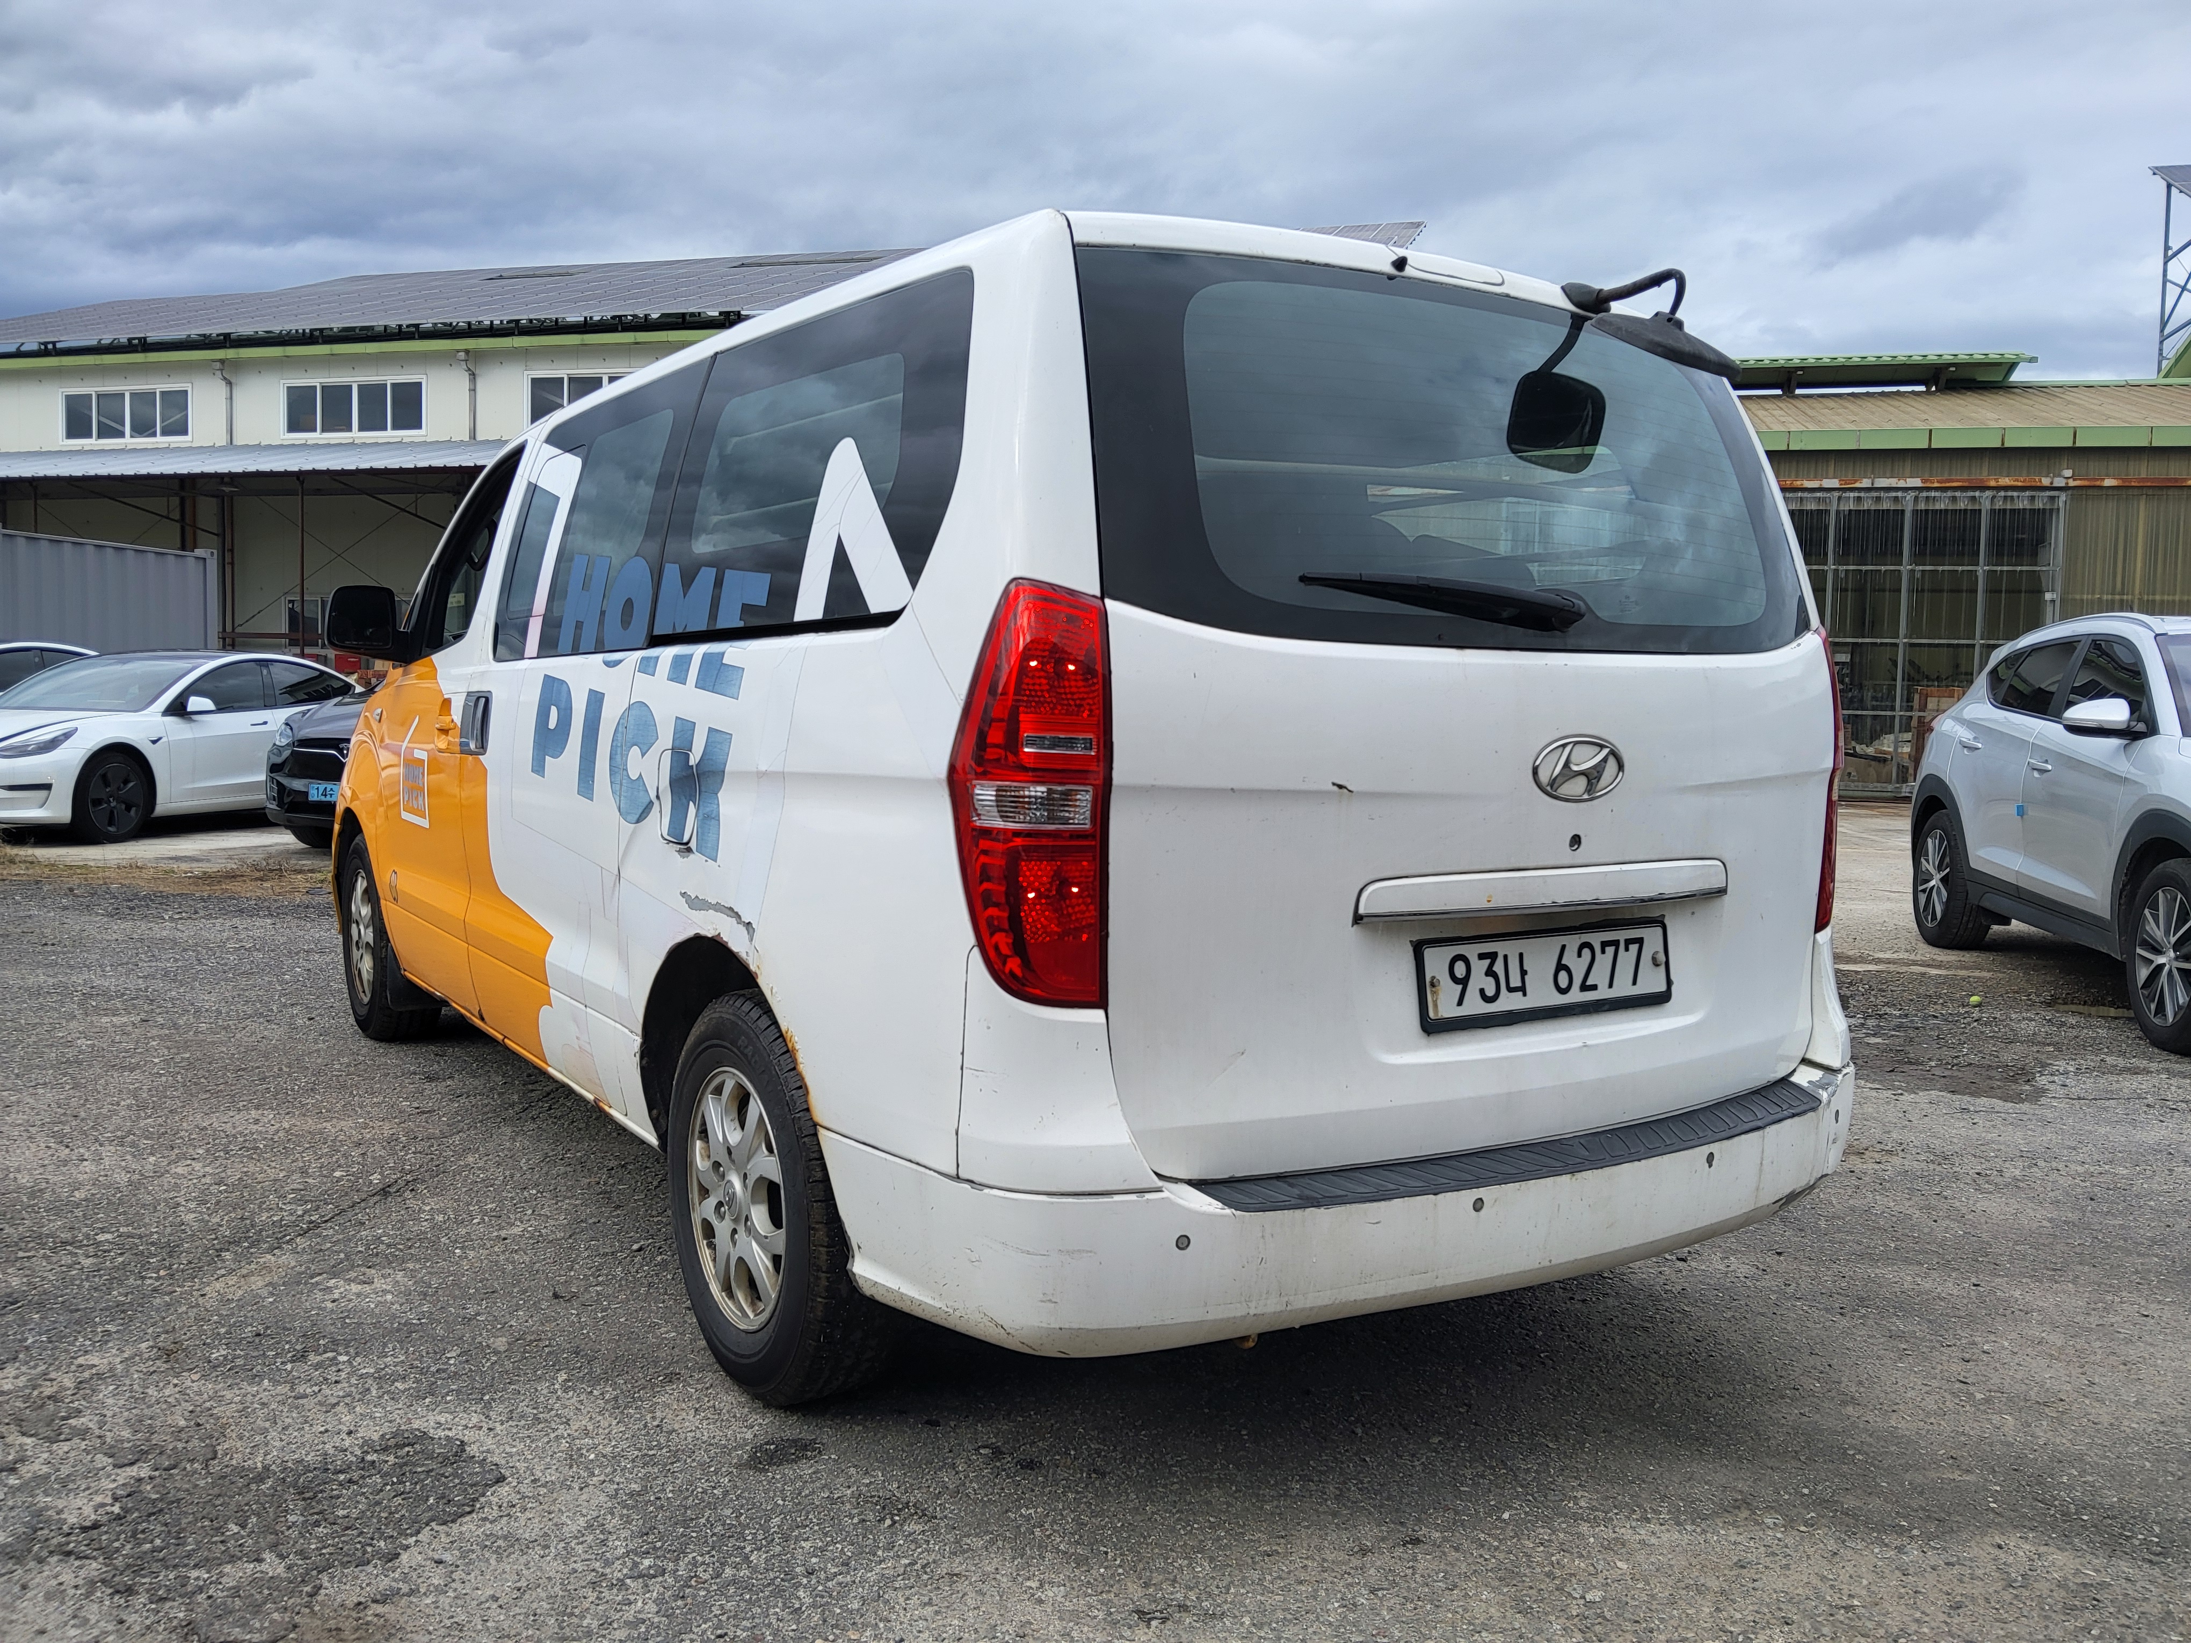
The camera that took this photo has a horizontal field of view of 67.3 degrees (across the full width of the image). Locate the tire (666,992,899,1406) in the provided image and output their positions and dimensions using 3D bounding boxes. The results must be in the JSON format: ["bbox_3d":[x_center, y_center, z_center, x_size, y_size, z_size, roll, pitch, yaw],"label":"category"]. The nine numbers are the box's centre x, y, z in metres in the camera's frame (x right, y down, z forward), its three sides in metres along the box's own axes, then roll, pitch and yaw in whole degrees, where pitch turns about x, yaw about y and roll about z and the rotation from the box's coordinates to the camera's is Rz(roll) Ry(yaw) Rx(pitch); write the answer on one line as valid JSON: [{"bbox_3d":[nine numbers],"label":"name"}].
[{"bbox_3d":[-0.507,0.607,2.721,0.222,0.706,0.706,-1,5,-33],"label":"tire"}]

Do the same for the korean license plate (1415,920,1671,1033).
[{"bbox_3d":[0.669,0.225,2.411,0.529,0.126,0.025,-1,-2,-33],"label":"korean license plate"}]

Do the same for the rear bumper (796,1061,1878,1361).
[{"bbox_3d":[0.578,0.523,2.569,1.915,0.242,0.565,-1,5,-33],"label":"rear bumper"}]

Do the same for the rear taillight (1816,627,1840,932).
[{"bbox_3d":[1.312,-0.060,2.945,0.197,0.539,0.151,-2,2,-39],"label":"rear taillight"}]

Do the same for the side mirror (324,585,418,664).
[{"bbox_3d":[-2.007,-0.544,4.557,0.227,0.207,0.141,-1,5,-33],"label":"side mirror"}]

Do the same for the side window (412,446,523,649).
[{"bbox_3d":[-1.672,-0.709,4.376,0.060,0.514,0.806,15,-4,-33],"label":"side window"}]

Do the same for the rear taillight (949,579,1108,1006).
[{"bbox_3d":[-0.077,-0.026,2.030,0.197,0.539,0.151,-1,2,-28],"label":"rear taillight"}]

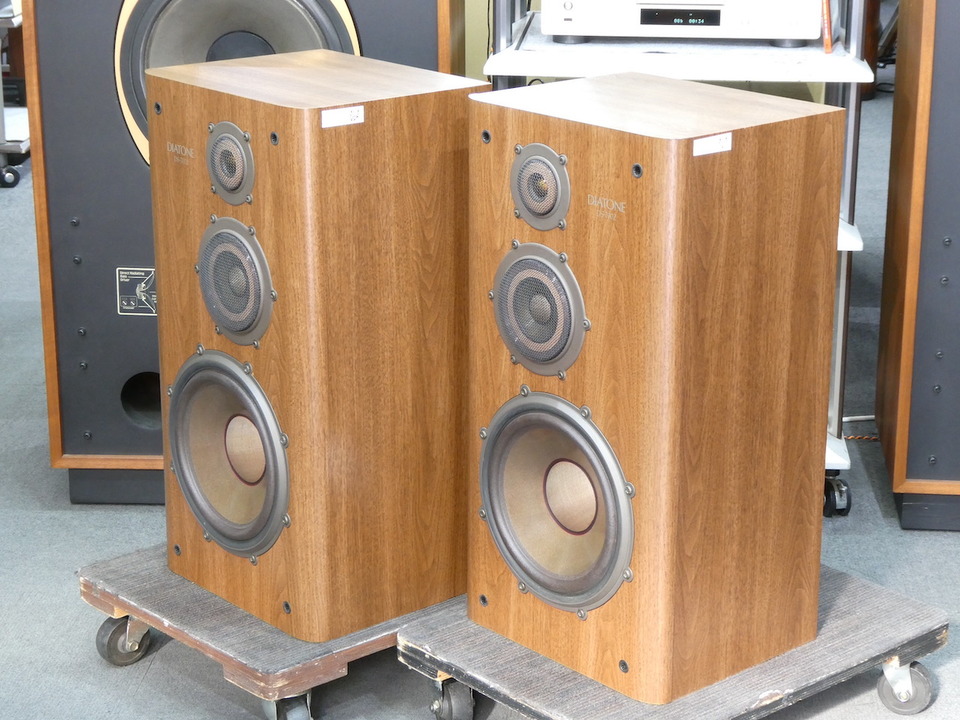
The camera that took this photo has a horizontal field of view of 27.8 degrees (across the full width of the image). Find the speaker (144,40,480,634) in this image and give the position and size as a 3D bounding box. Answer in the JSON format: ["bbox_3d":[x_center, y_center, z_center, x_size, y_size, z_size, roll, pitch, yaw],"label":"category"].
[{"bbox_3d":[-0.229,-0.035,2.708,0.316,0.722,0.380,-15,23,-39],"label":"speaker"}]

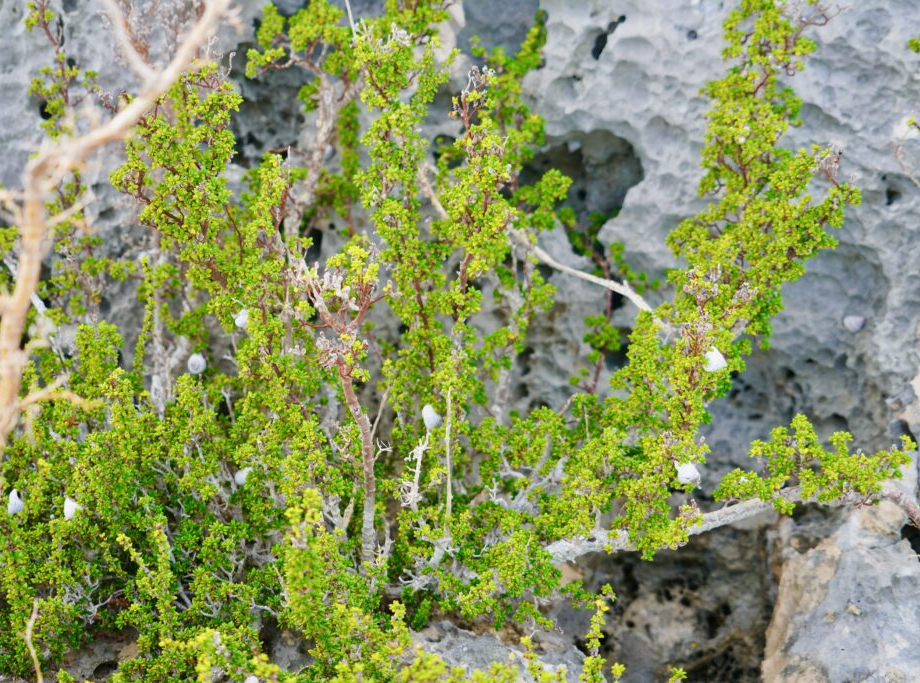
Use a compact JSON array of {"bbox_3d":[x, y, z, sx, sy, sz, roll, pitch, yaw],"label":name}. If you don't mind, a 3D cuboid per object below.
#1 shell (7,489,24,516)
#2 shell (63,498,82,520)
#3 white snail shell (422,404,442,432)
[{"bbox_3d":[-0.344,0.125,1.960,0.015,0.021,0.015,0,14,0],"label":"shell"},{"bbox_3d":[-0.300,0.129,1.960,0.016,0.019,0.016,0,14,0],"label":"shell"},{"bbox_3d":[-0.023,0.060,2.000,0.017,0.021,0.017,0,14,0],"label":"white snail shell"}]

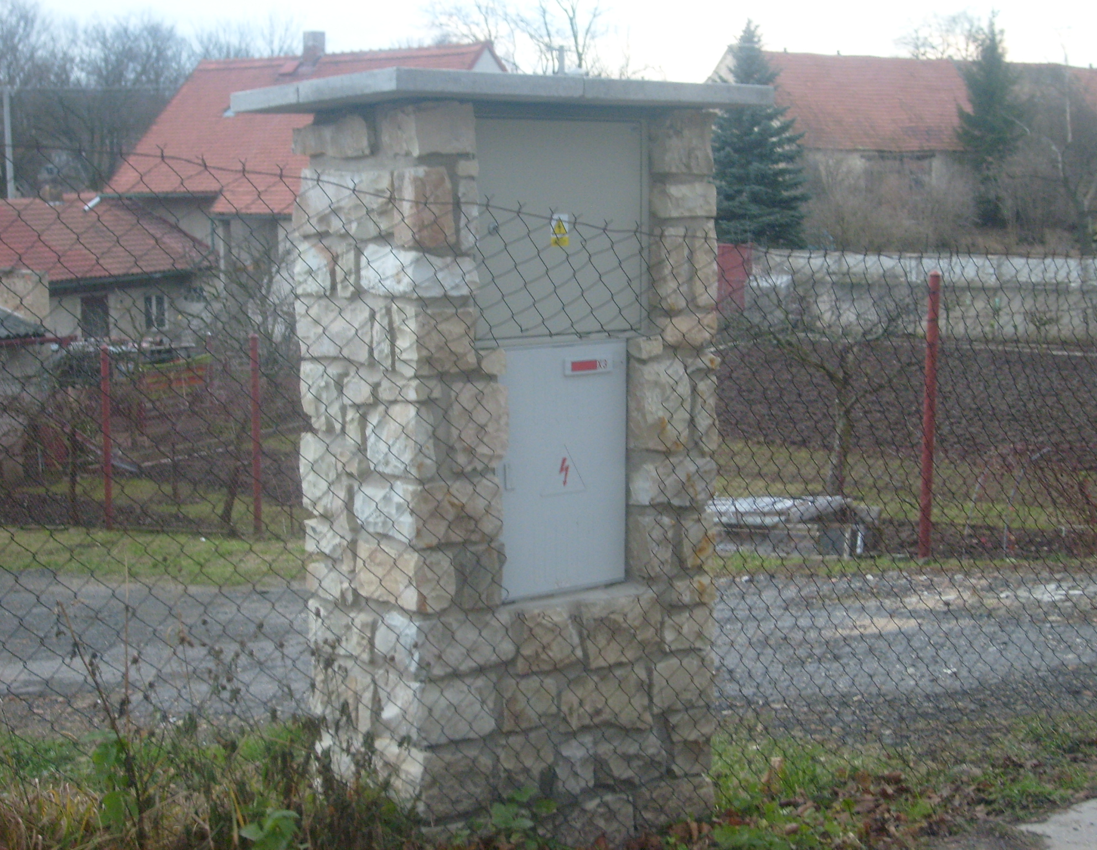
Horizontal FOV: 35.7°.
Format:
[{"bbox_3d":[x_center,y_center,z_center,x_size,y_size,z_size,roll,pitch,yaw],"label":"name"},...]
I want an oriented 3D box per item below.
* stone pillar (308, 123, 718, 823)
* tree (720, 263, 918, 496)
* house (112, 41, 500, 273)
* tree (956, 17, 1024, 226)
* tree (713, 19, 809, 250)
[{"bbox_3d":[-0.110,0.131,4.762,0.950,1.981,0.685,-5,9,-33],"label":"stone pillar"},{"bbox_3d":[1.744,-0.266,10.801,1.281,1.524,1.281,0,7,0],"label":"tree"},{"bbox_3d":[-5.965,-6.691,46.990,10.396,7.677,8.461,4,9,32],"label":"house"},{"bbox_3d":[15.587,-10.596,60.004,2.434,7.446,2.434,0,7,0],"label":"tree"},{"bbox_3d":[5.804,-8.111,48.003,3.195,6.430,3.195,0,7,0],"label":"tree"}]

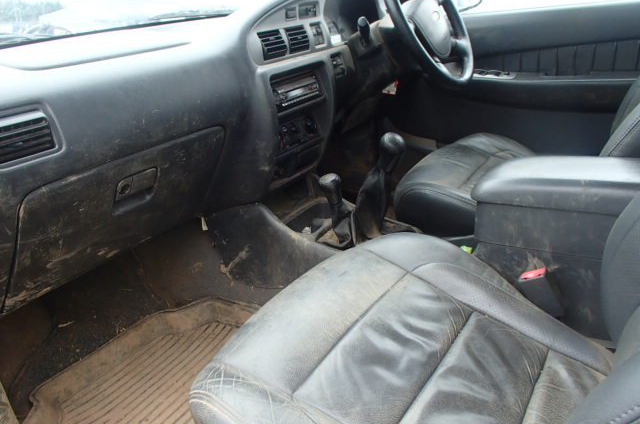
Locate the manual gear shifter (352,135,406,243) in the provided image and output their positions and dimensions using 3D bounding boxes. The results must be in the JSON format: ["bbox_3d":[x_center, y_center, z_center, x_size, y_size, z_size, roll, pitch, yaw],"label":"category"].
[{"bbox_3d":[0.137,-0.051,1.167,0.120,0.255,0.090,10,27,34],"label":"manual gear shifter"}]

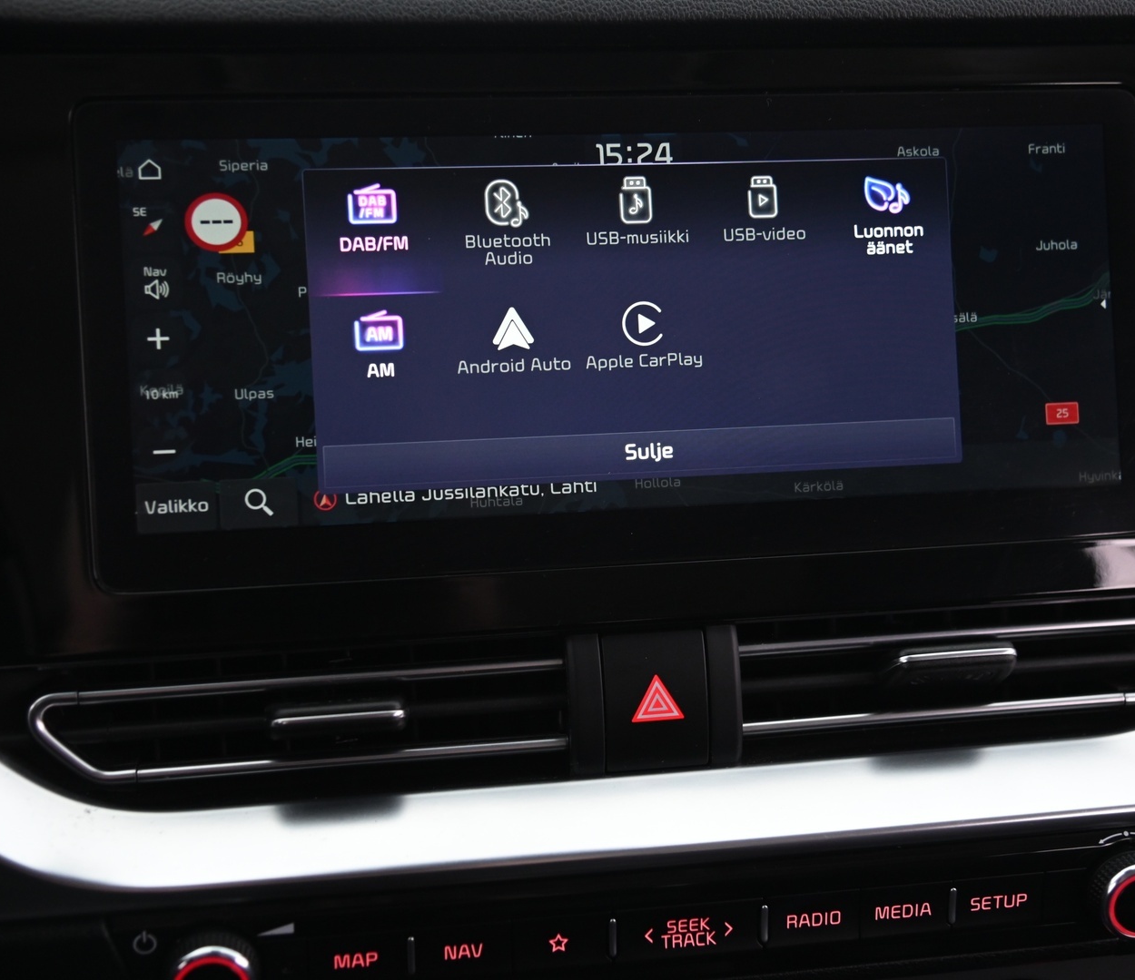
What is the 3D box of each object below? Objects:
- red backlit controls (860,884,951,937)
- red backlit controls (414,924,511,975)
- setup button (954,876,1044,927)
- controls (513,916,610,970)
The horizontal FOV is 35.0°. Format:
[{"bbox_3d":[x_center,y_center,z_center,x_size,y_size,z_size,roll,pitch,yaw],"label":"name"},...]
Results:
[{"bbox_3d":[0.080,0.100,0.431,0.023,0.013,0.005,-3,14,-10],"label":"red backlit controls"},{"bbox_3d":[-0.024,0.105,0.413,0.023,0.012,0.005,-3,14,-10],"label":"red backlit controls"},{"bbox_3d":[0.103,0.098,0.435,0.022,0.013,0.005,-3,14,-10],"label":"setup button"},{"bbox_3d":[-0.002,0.104,0.417,0.023,0.012,0.005,-3,14,-10],"label":"controls"}]

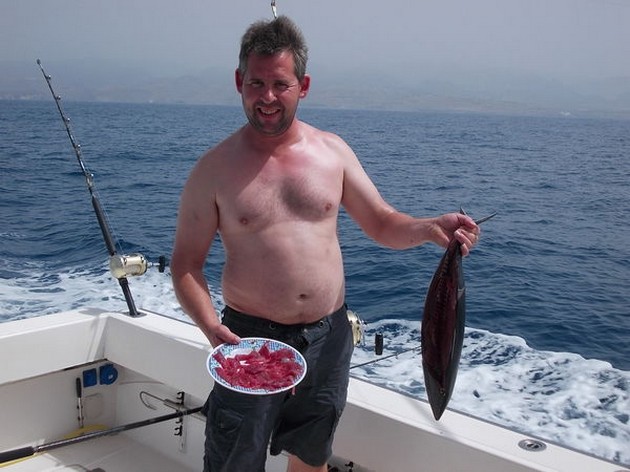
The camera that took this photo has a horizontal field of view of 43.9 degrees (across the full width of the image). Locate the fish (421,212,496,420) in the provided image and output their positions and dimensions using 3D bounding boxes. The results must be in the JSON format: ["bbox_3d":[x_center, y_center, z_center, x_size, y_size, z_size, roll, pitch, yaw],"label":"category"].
[{"bbox_3d":[0.319,0.180,1.790,0.125,0.480,0.080,10,10,24],"label":"fish"}]

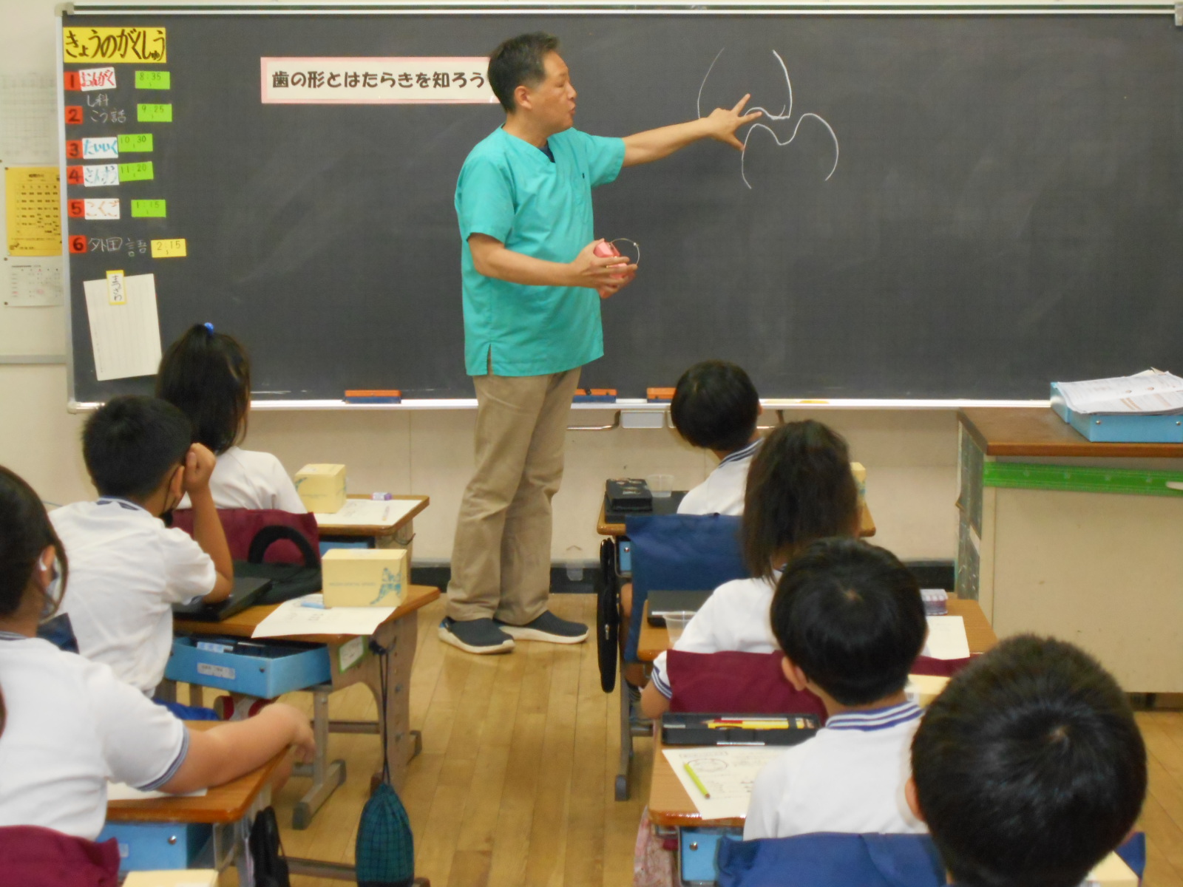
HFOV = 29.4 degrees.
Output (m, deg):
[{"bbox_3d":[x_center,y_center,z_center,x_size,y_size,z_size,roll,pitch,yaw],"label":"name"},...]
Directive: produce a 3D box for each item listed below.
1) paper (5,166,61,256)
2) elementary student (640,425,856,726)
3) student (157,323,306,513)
[{"bbox_3d":[-1.718,-0.720,7.001,0.191,0.276,0.010,0,8,0],"label":"paper"},{"bbox_3d":[0.300,0.442,3.615,0.430,0.990,0.520,0,8,3],"label":"elementary student"},{"bbox_3d":[-0.754,0.250,4.899,0.422,1.045,0.663,1,8,8],"label":"student"}]

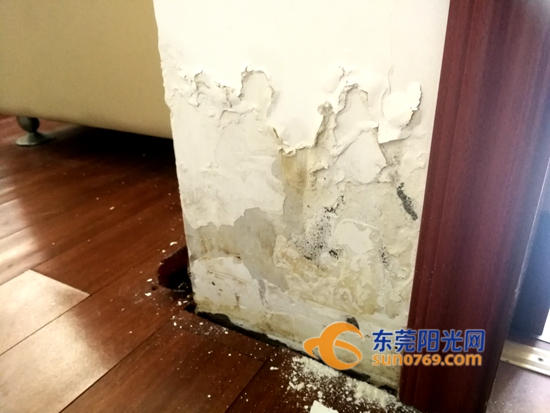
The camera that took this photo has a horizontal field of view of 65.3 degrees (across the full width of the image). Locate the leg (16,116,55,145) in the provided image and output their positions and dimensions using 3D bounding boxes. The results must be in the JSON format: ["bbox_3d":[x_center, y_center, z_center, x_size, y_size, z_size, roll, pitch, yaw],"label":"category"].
[{"bbox_3d":[-0.664,-0.214,1.173,0.094,0.074,0.094,12,29,27],"label":"leg"}]

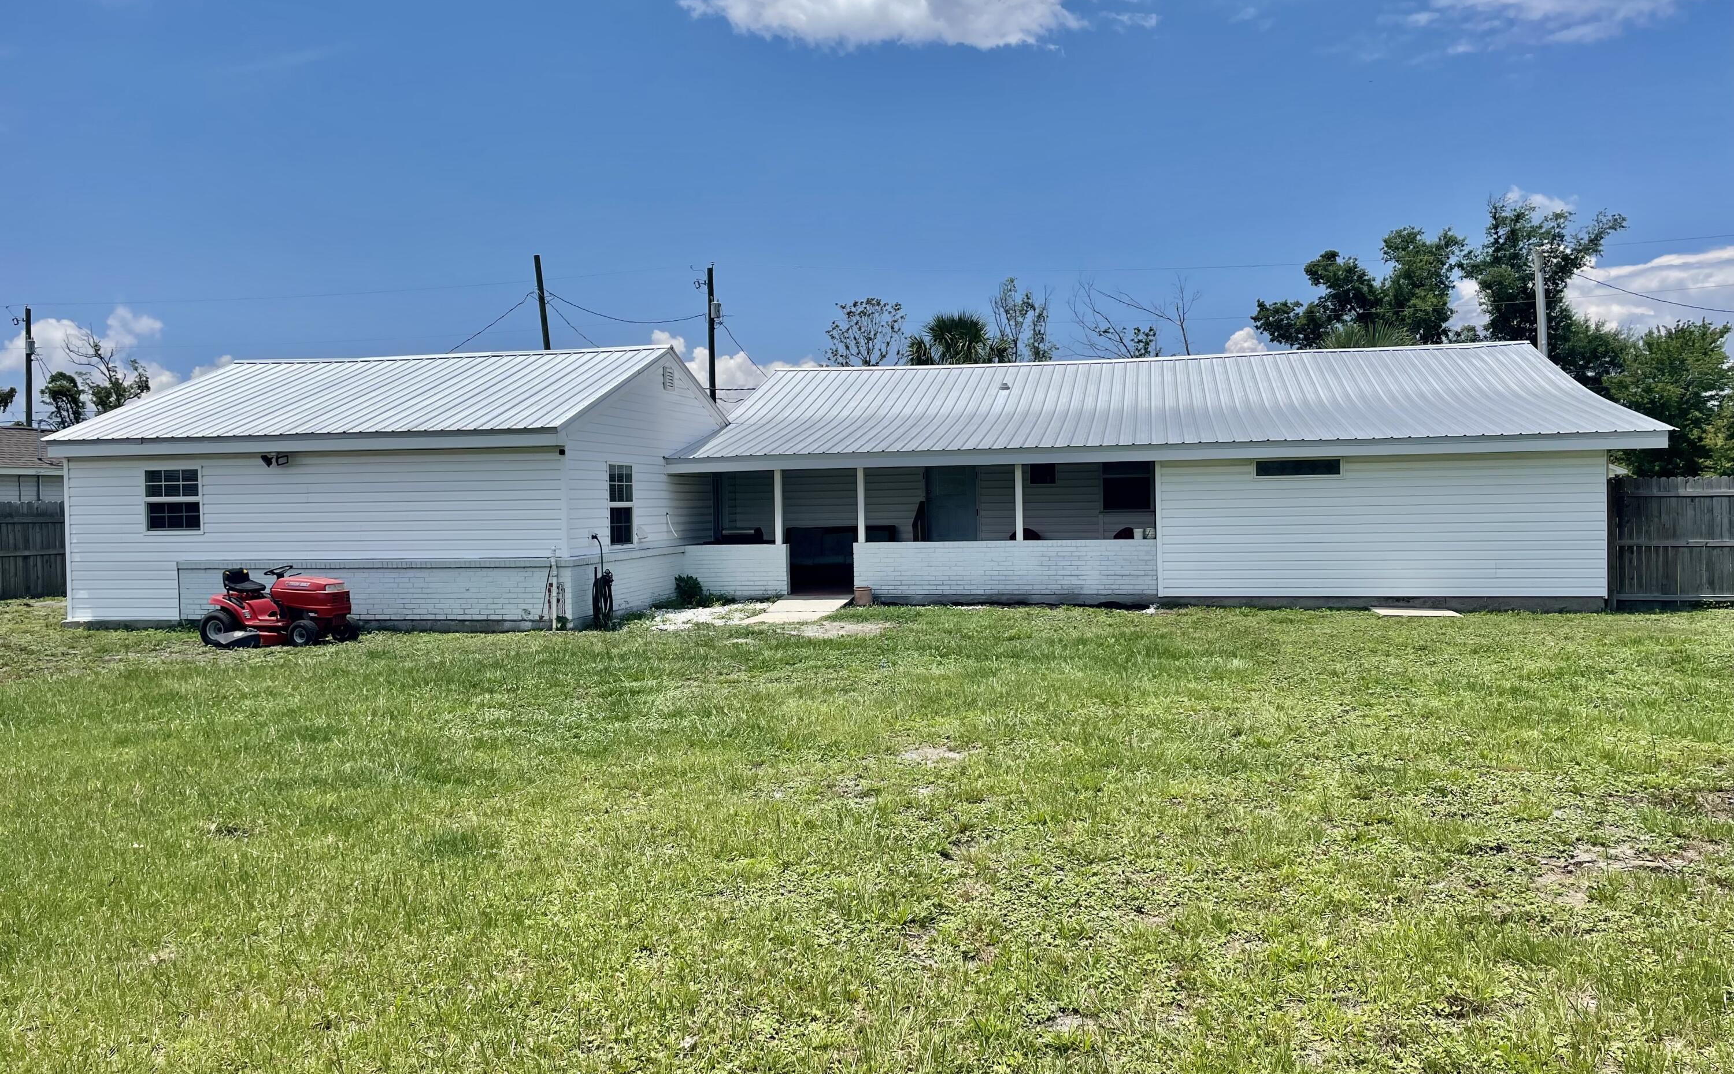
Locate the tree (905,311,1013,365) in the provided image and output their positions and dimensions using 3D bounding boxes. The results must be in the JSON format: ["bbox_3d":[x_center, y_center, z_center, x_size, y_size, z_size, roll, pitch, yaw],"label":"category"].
[{"bbox_3d":[2.719,-3.031,38.124,3.200,7.111,3.000,0,2,11],"label":"tree"}]

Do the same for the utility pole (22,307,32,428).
[{"bbox_3d":[-35.201,-4.547,54.972,0.320,10.244,0.320,0,2,11],"label":"utility pole"}]

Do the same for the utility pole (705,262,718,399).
[{"bbox_3d":[-5.674,-4.870,48.399,0.320,10.441,0.320,0,2,11],"label":"utility pole"}]

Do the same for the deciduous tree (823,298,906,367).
[{"bbox_3d":[-0.007,-3.320,39.165,2.600,7.705,2.600,0,2,11],"label":"deciduous tree"}]

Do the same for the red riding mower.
[{"bbox_3d":[-7.054,0.811,15.659,1.700,1.030,1.100,0,2,16],"label":"red riding mower"}]

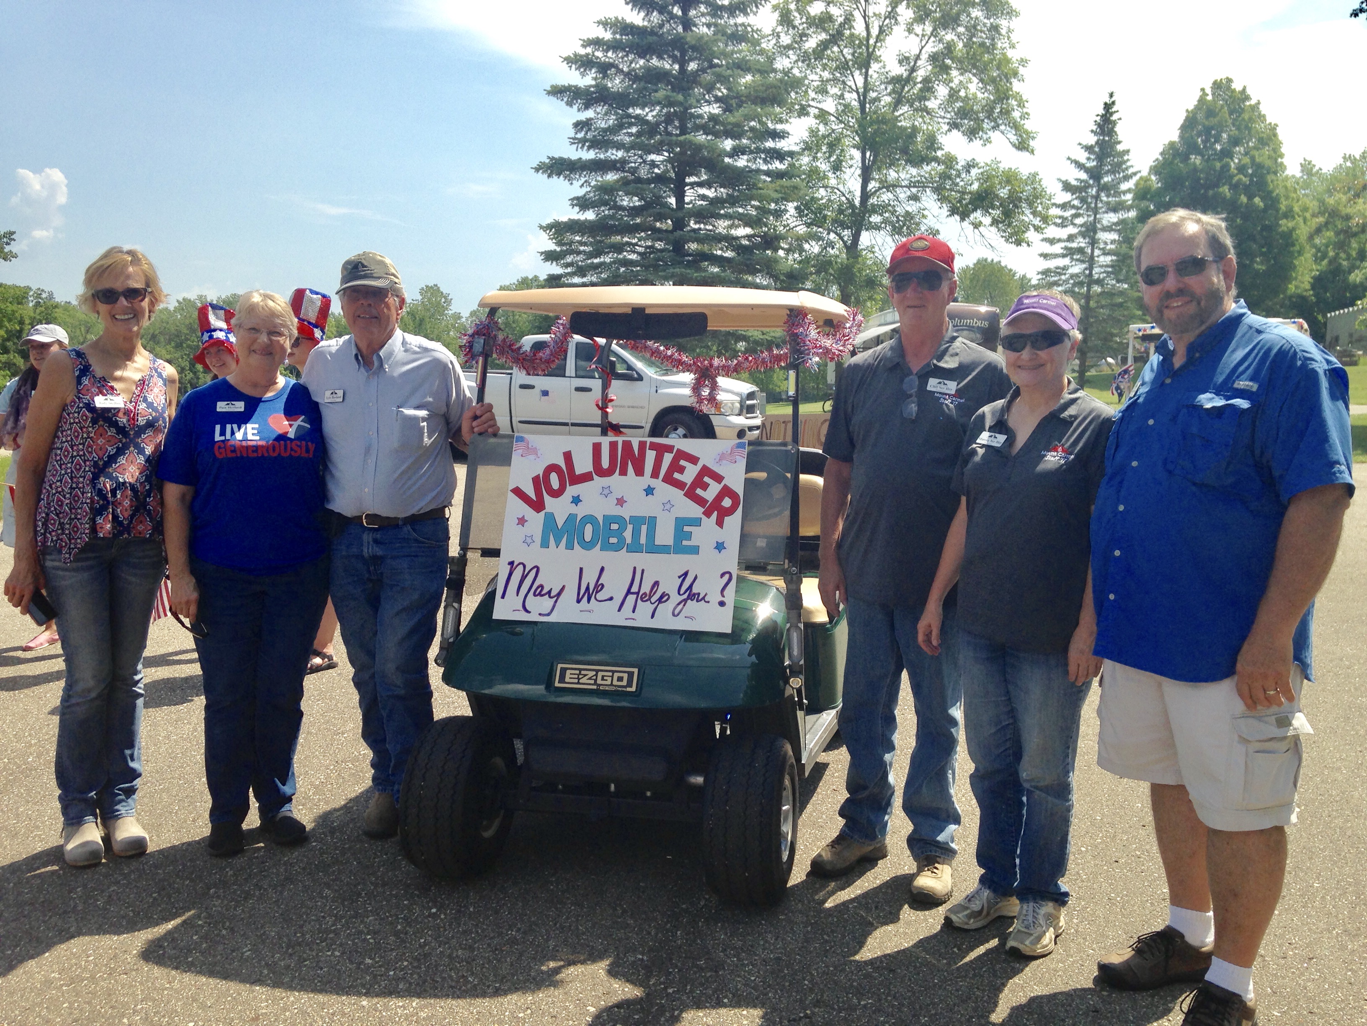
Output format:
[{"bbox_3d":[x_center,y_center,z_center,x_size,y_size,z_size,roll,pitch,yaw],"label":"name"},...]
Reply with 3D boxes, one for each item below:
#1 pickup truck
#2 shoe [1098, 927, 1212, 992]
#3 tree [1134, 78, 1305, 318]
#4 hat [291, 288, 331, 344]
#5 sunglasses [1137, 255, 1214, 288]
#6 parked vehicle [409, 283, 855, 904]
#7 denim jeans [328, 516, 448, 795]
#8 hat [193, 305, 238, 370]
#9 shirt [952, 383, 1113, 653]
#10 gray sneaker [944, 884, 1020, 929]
[{"bbox_3d":[-1.633,-1.996,21.372,5.900,1.950,2.040,4,7,19],"label":"pickup truck"},{"bbox_3d":[1.178,1.078,3.208,0.305,0.120,0.115,-1,7,-17],"label":"shoe"},{"bbox_3d":[18.906,-9.934,46.000,6.000,10.400,6.000,2,6,0],"label":"tree"},{"bbox_3d":[-1.708,-0.887,5.930,0.230,0.270,0.260,20,8,43],"label":"hat"},{"bbox_3d":[1.087,-0.527,2.800,0.148,0.046,0.150,-1,9,45],"label":"sunglasses"},{"bbox_3d":[-0.041,0.093,4.427,1.190,1.740,2.380,2,6,12],"label":"parked vehicle"},{"bbox_3d":[-0.897,0.465,3.990,0.350,0.960,0.300,2,7,7],"label":"denim jeans"},{"bbox_3d":[-2.200,-0.834,6.150,0.235,0.250,0.275,-3,-2,-12],"label":"hat"},{"bbox_3d":[0.878,0.007,3.260,0.430,0.650,0.280,5,7,31],"label":"shirt"},{"bbox_3d":[0.836,1.038,3.527,0.260,0.105,0.100,-4,9,-37],"label":"gray sneaker"}]

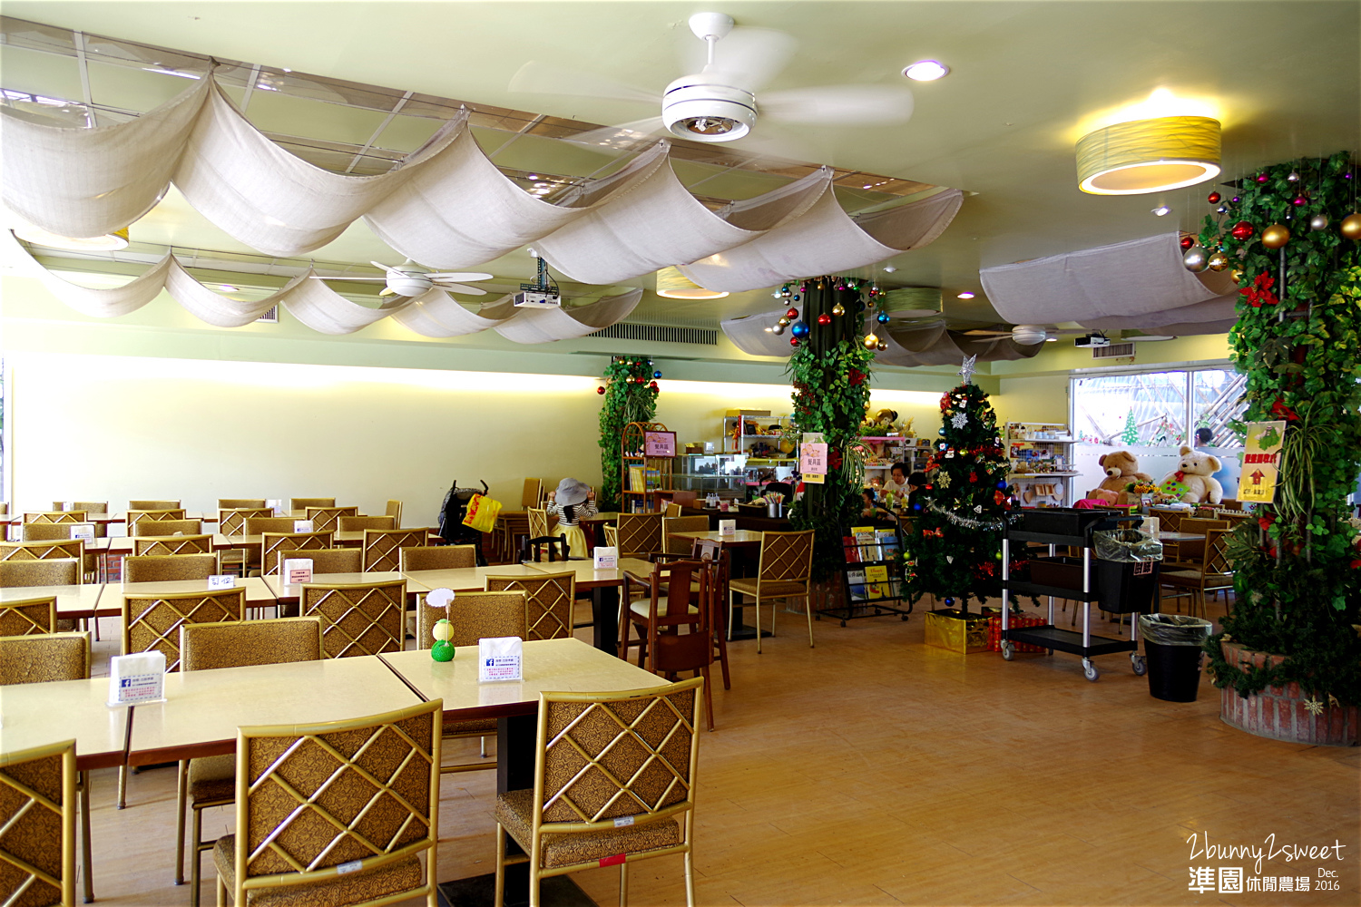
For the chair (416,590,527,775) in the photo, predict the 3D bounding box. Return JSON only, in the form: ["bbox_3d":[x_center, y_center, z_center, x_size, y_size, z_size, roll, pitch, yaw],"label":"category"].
[{"bbox_3d":[-0.817,0.999,3.543,0.460,0.855,0.510,1,1,-20],"label":"chair"}]

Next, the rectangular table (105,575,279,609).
[{"bbox_3d":[-2.334,1.028,4.290,0.711,0.741,0.717,1,1,-29],"label":"rectangular table"}]

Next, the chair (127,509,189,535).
[{"bbox_3d":[-4.725,0.922,8.194,0.460,0.860,0.530,0,0,-28],"label":"chair"}]

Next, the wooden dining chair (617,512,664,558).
[{"bbox_3d":[-0.474,0.961,8.416,0.460,0.855,0.510,1,1,-29],"label":"wooden dining chair"}]

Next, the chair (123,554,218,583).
[{"bbox_3d":[-2.639,0.989,4.682,0.460,0.869,0.510,0,1,-28],"label":"chair"}]

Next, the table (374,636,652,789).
[{"bbox_3d":[-0.521,1.037,2.823,0.680,0.742,0.680,1,1,-26],"label":"table"}]

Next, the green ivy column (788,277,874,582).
[{"bbox_3d":[1.364,-0.128,8.136,0.740,2.790,0.740,1,1,0],"label":"green ivy column"}]

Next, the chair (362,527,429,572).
[{"bbox_3d":[-2.026,0.935,6.377,0.460,0.843,0.500,1,1,-25],"label":"chair"}]

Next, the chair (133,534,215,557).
[{"bbox_3d":[-3.380,0.966,6.054,0.460,0.869,0.510,0,1,-29],"label":"chair"}]

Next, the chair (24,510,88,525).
[{"bbox_3d":[-5.405,0.917,7.894,0.460,0.860,0.530,0,0,-28],"label":"chair"}]

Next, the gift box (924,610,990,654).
[{"bbox_3d":[2.026,1.293,6.630,0.290,0.235,0.420,1,1,-27],"label":"gift box"}]

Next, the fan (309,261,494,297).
[{"bbox_3d":[-1.939,-1.367,6.500,1.380,0.440,1.380,0,0,-30],"label":"fan"}]

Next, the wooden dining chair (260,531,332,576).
[{"bbox_3d":[-2.694,0.951,6.344,0.460,0.860,0.530,0,0,-28],"label":"wooden dining chair"}]

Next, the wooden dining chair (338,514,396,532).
[{"bbox_3d":[-2.496,0.965,7.330,0.460,0.869,0.510,0,1,-28],"label":"wooden dining chair"}]

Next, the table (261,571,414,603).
[{"bbox_3d":[-1.757,1.056,4.742,0.730,0.758,0.780,0,1,-28],"label":"table"}]

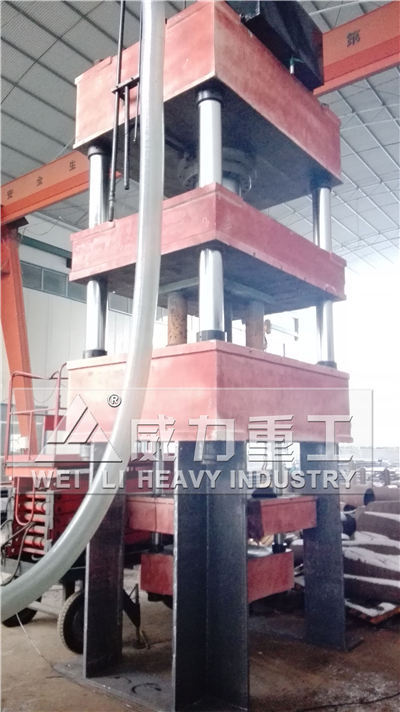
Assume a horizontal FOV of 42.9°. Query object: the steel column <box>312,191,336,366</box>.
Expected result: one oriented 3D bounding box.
[{"bbox_3d":[1.185,-0.760,4.846,0.172,1.840,0.172,-7,-11,39],"label":"steel column"}]

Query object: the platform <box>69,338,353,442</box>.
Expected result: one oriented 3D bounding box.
[{"bbox_3d":[0.146,0.394,4.257,1.499,0.617,1.949,-7,-11,39],"label":"platform"}]

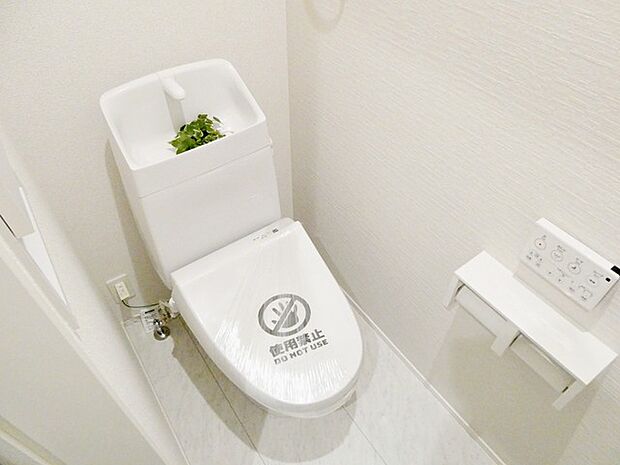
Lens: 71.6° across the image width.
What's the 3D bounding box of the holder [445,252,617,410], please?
[{"bbox_3d":[0.456,0.203,0.936,0.106,0.122,0.318,-27,53,-23],"label":"holder"}]

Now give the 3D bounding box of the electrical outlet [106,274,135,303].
[{"bbox_3d":[-0.671,0.205,1.539,0.069,0.120,0.010,-27,53,-23],"label":"electrical outlet"}]

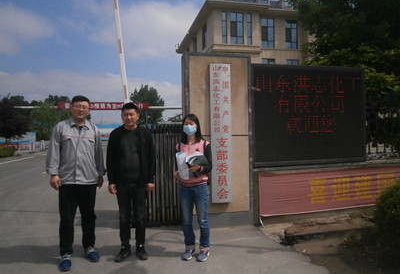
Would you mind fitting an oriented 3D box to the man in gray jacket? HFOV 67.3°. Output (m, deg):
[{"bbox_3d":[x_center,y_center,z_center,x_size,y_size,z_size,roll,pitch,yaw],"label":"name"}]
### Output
[{"bbox_3d":[-1.298,0.460,3.187,0.600,1.780,0.420,-1,1,-14],"label":"man in gray jacket"}]

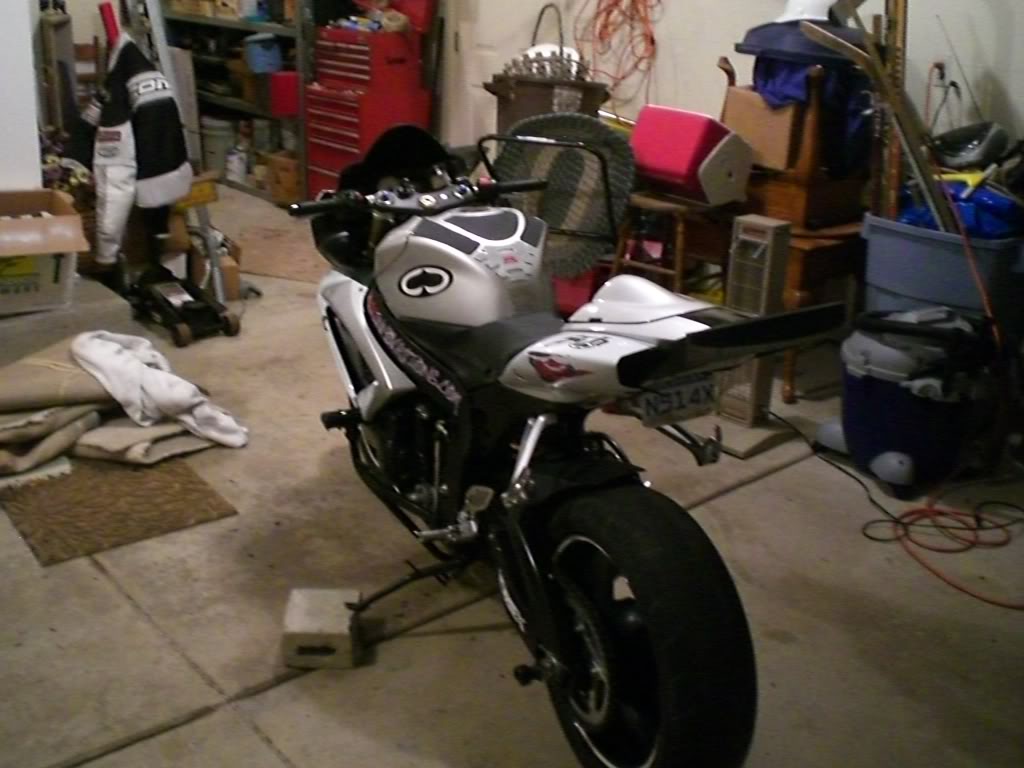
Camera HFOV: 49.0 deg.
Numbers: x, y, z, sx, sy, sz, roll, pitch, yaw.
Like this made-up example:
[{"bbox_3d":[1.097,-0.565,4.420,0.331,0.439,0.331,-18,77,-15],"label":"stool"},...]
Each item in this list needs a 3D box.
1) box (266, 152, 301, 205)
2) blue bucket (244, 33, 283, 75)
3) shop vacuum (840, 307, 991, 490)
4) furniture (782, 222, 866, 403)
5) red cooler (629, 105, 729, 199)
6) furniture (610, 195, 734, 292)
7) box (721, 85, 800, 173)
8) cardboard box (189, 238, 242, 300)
[{"bbox_3d":[-1.333,-1.339,7.308,0.300,0.290,0.330,-15,27,-37],"label":"box"},{"bbox_3d":[-1.593,-2.130,7.262,0.230,0.265,0.240,1,21,0],"label":"blue bucket"},{"bbox_3d":[1.333,0.025,3.684,0.450,0.540,0.450,6,21,13],"label":"shop vacuum"},{"bbox_3d":[1.066,-0.346,4.503,0.520,0.630,0.540,-15,27,-37],"label":"furniture"},{"bbox_3d":[0.690,-0.865,4.290,0.320,0.270,0.350,18,4,-44],"label":"red cooler"},{"bbox_3d":[0.644,-0.360,4.356,0.420,0.750,0.420,-15,27,-37],"label":"furniture"},{"bbox_3d":[0.991,-0.966,4.200,0.240,0.260,0.320,-15,27,-37],"label":"box"},{"bbox_3d":[-1.444,-0.535,5.452,0.230,0.200,0.300,-6,22,-19],"label":"cardboard box"}]

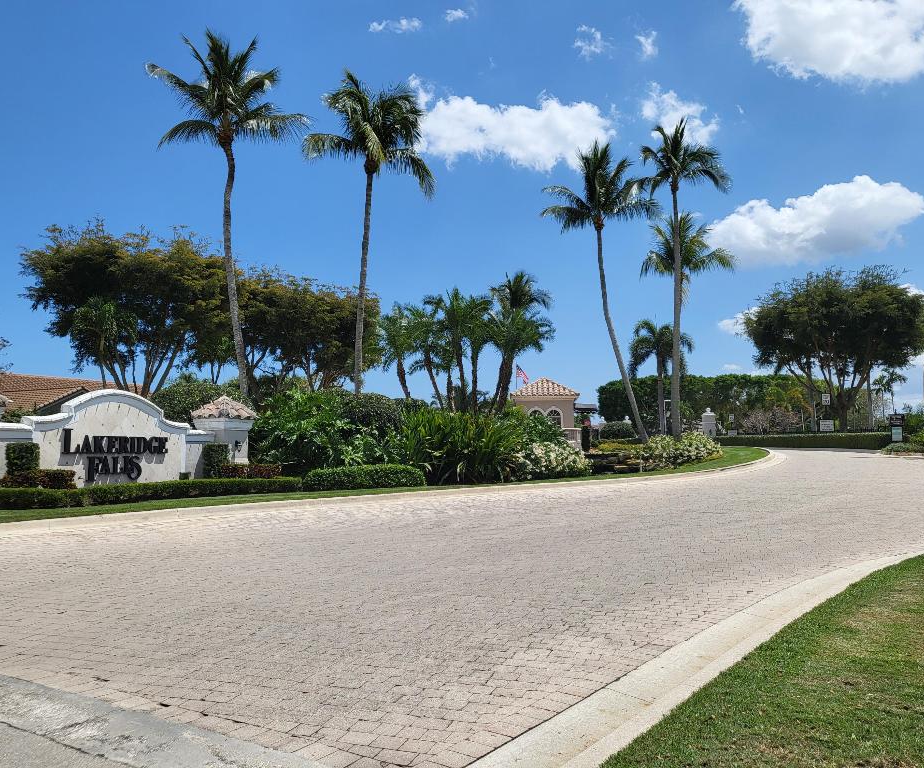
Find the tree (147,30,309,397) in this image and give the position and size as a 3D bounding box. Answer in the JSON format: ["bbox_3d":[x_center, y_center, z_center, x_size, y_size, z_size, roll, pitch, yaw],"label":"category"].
[{"bbox_3d":[-8.050,-4.835,26.406,5.561,15.126,5.300,-1,-4,0],"label":"tree"}]

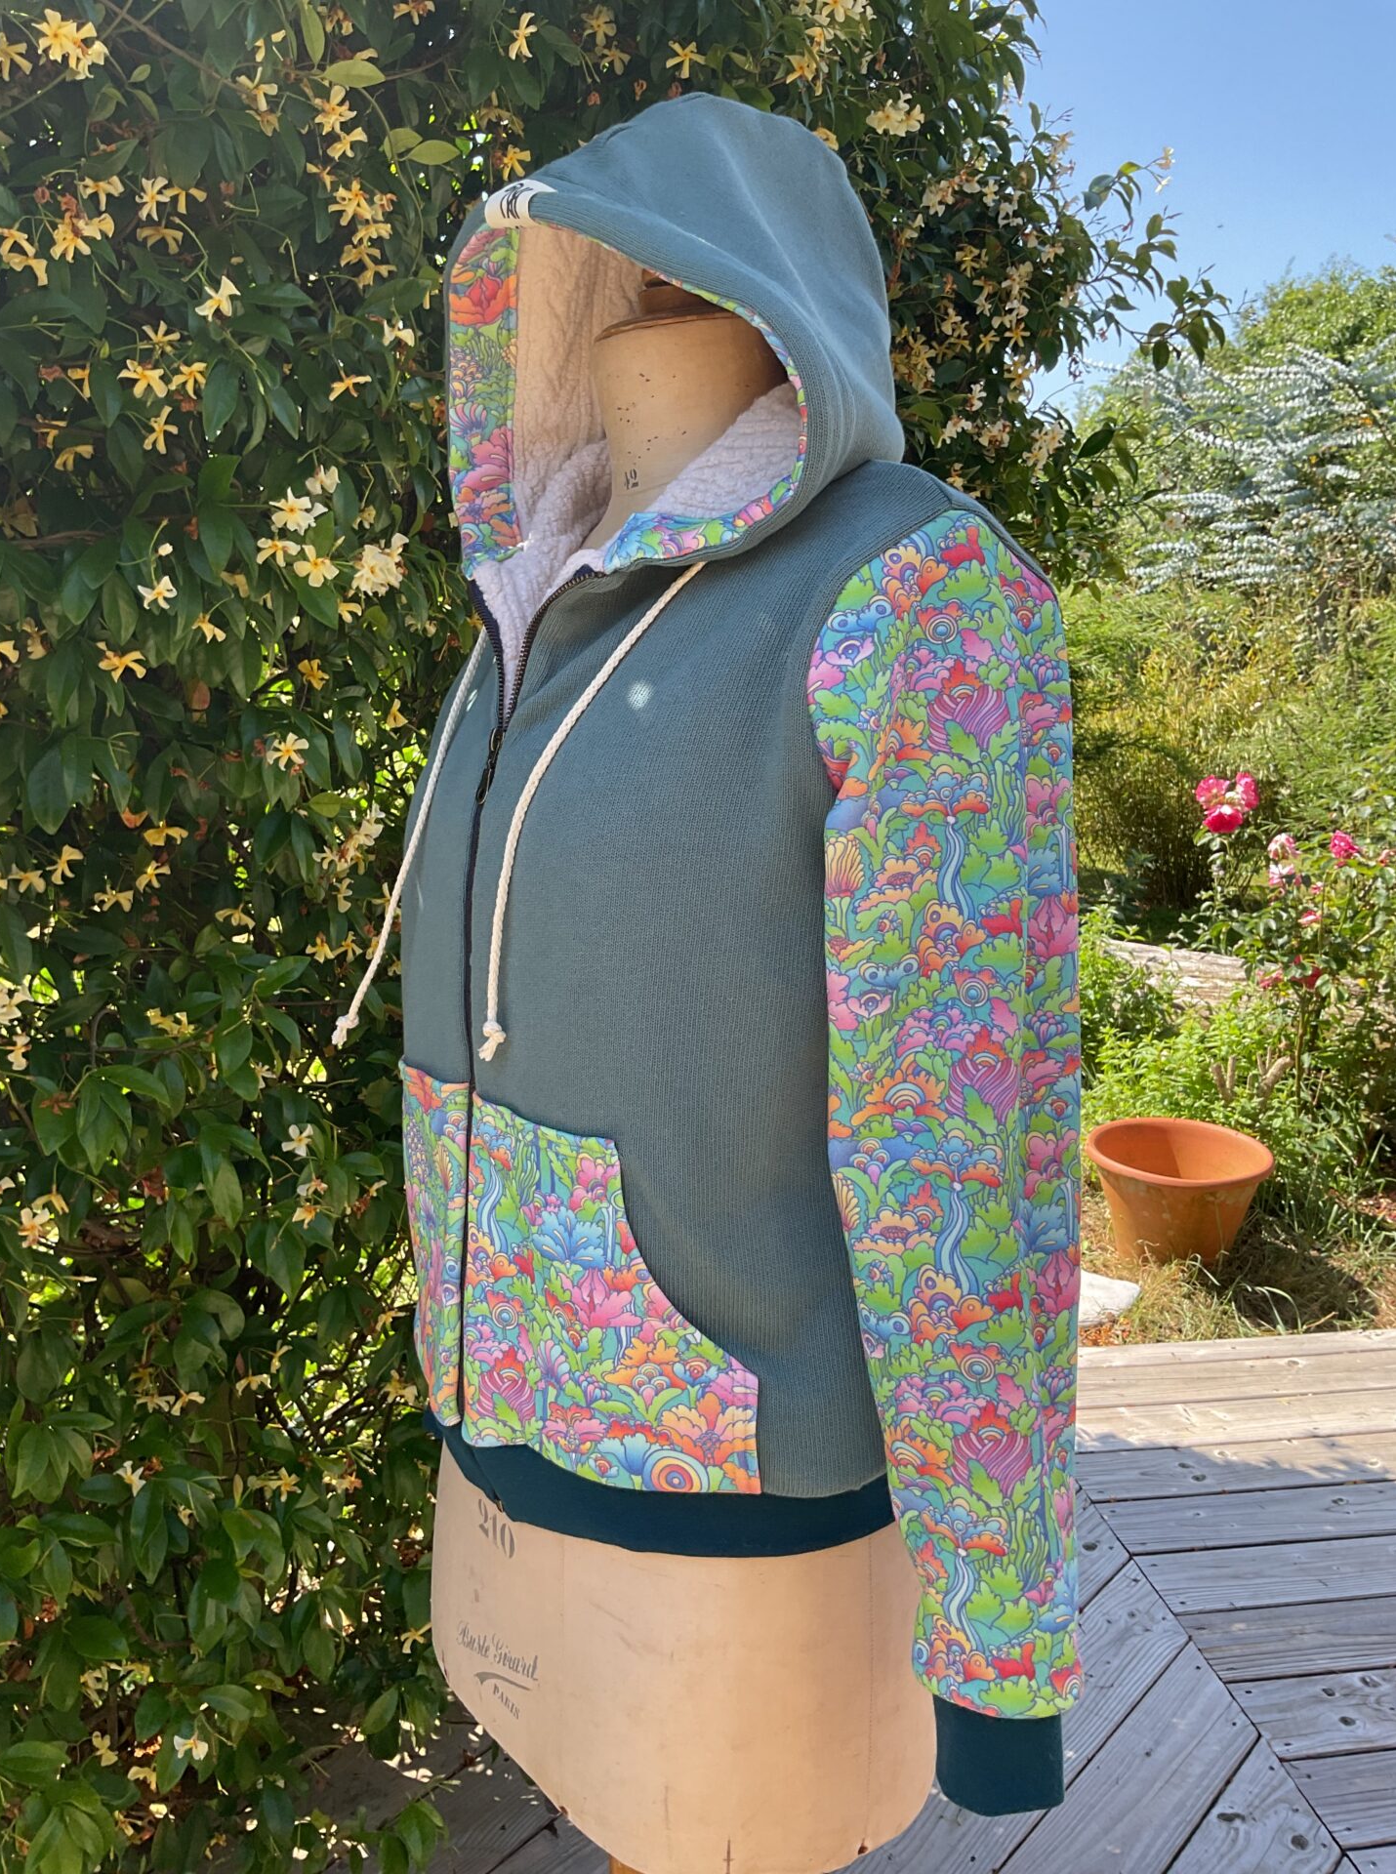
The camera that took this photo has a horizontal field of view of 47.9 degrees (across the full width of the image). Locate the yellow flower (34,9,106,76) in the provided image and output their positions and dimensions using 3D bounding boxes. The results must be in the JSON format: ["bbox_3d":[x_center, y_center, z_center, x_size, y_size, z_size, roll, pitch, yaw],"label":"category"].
[{"bbox_3d":[-0.430,-0.612,1.077,0.046,0.029,0.032,-4,10,-20],"label":"yellow flower"}]

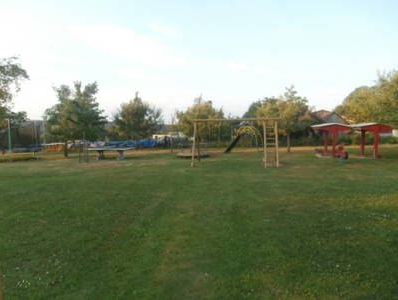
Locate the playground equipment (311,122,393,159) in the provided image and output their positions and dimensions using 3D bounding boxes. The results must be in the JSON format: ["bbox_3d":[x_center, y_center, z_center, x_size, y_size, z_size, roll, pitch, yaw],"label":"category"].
[{"bbox_3d":[11.400,-0.770,21.000,5.200,2.550,2.400,0,3,2],"label":"playground equipment"}]

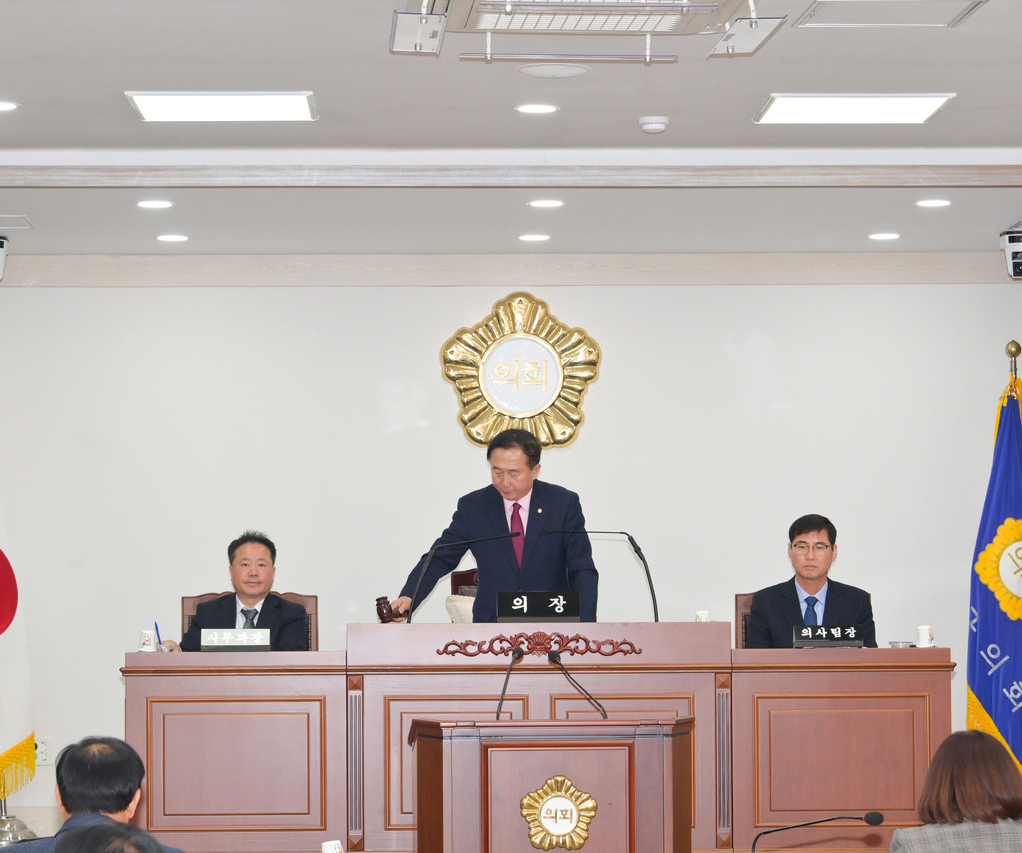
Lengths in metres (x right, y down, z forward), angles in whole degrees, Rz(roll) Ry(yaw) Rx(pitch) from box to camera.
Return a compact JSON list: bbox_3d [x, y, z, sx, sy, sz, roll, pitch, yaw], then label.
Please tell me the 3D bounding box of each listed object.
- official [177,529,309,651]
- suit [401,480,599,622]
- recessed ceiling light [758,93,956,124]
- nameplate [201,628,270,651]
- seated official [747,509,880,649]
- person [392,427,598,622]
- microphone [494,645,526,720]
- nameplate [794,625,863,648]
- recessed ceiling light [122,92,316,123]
[{"bbox_3d":[-0.971,0.990,11.050,0.520,1.216,0.700,0,-3,-2],"label":"official"},{"bbox_3d":[-0.038,0.584,10.900,0.720,0.780,0.420,0,-3,-2],"label":"suit"},{"bbox_3d":[1.122,-1.060,9.954,0.600,0.050,0.600,0,-3,-2],"label":"recessed ceiling light"},{"bbox_3d":[-0.981,0.759,10.770,0.243,0.080,0.055,0,-3,-2],"label":"nameplate"},{"bbox_3d":[1.100,0.956,11.100,0.500,1.278,0.700,0,-3,-2],"label":"seated official"},{"bbox_3d":[-0.057,0.816,11.176,0.750,1.620,0.500,0,-3,-2],"label":"person"},{"bbox_3d":[-0.002,0.785,9.200,0.092,0.235,0.190,-1,-3,7],"label":"microphone"},{"bbox_3d":[1.137,0.753,10.819,0.247,0.084,0.065,0,-3,2],"label":"nameplate"},{"bbox_3d":[-0.949,-1.056,10.004,0.605,0.050,0.605,0,-3,-2],"label":"recessed ceiling light"}]

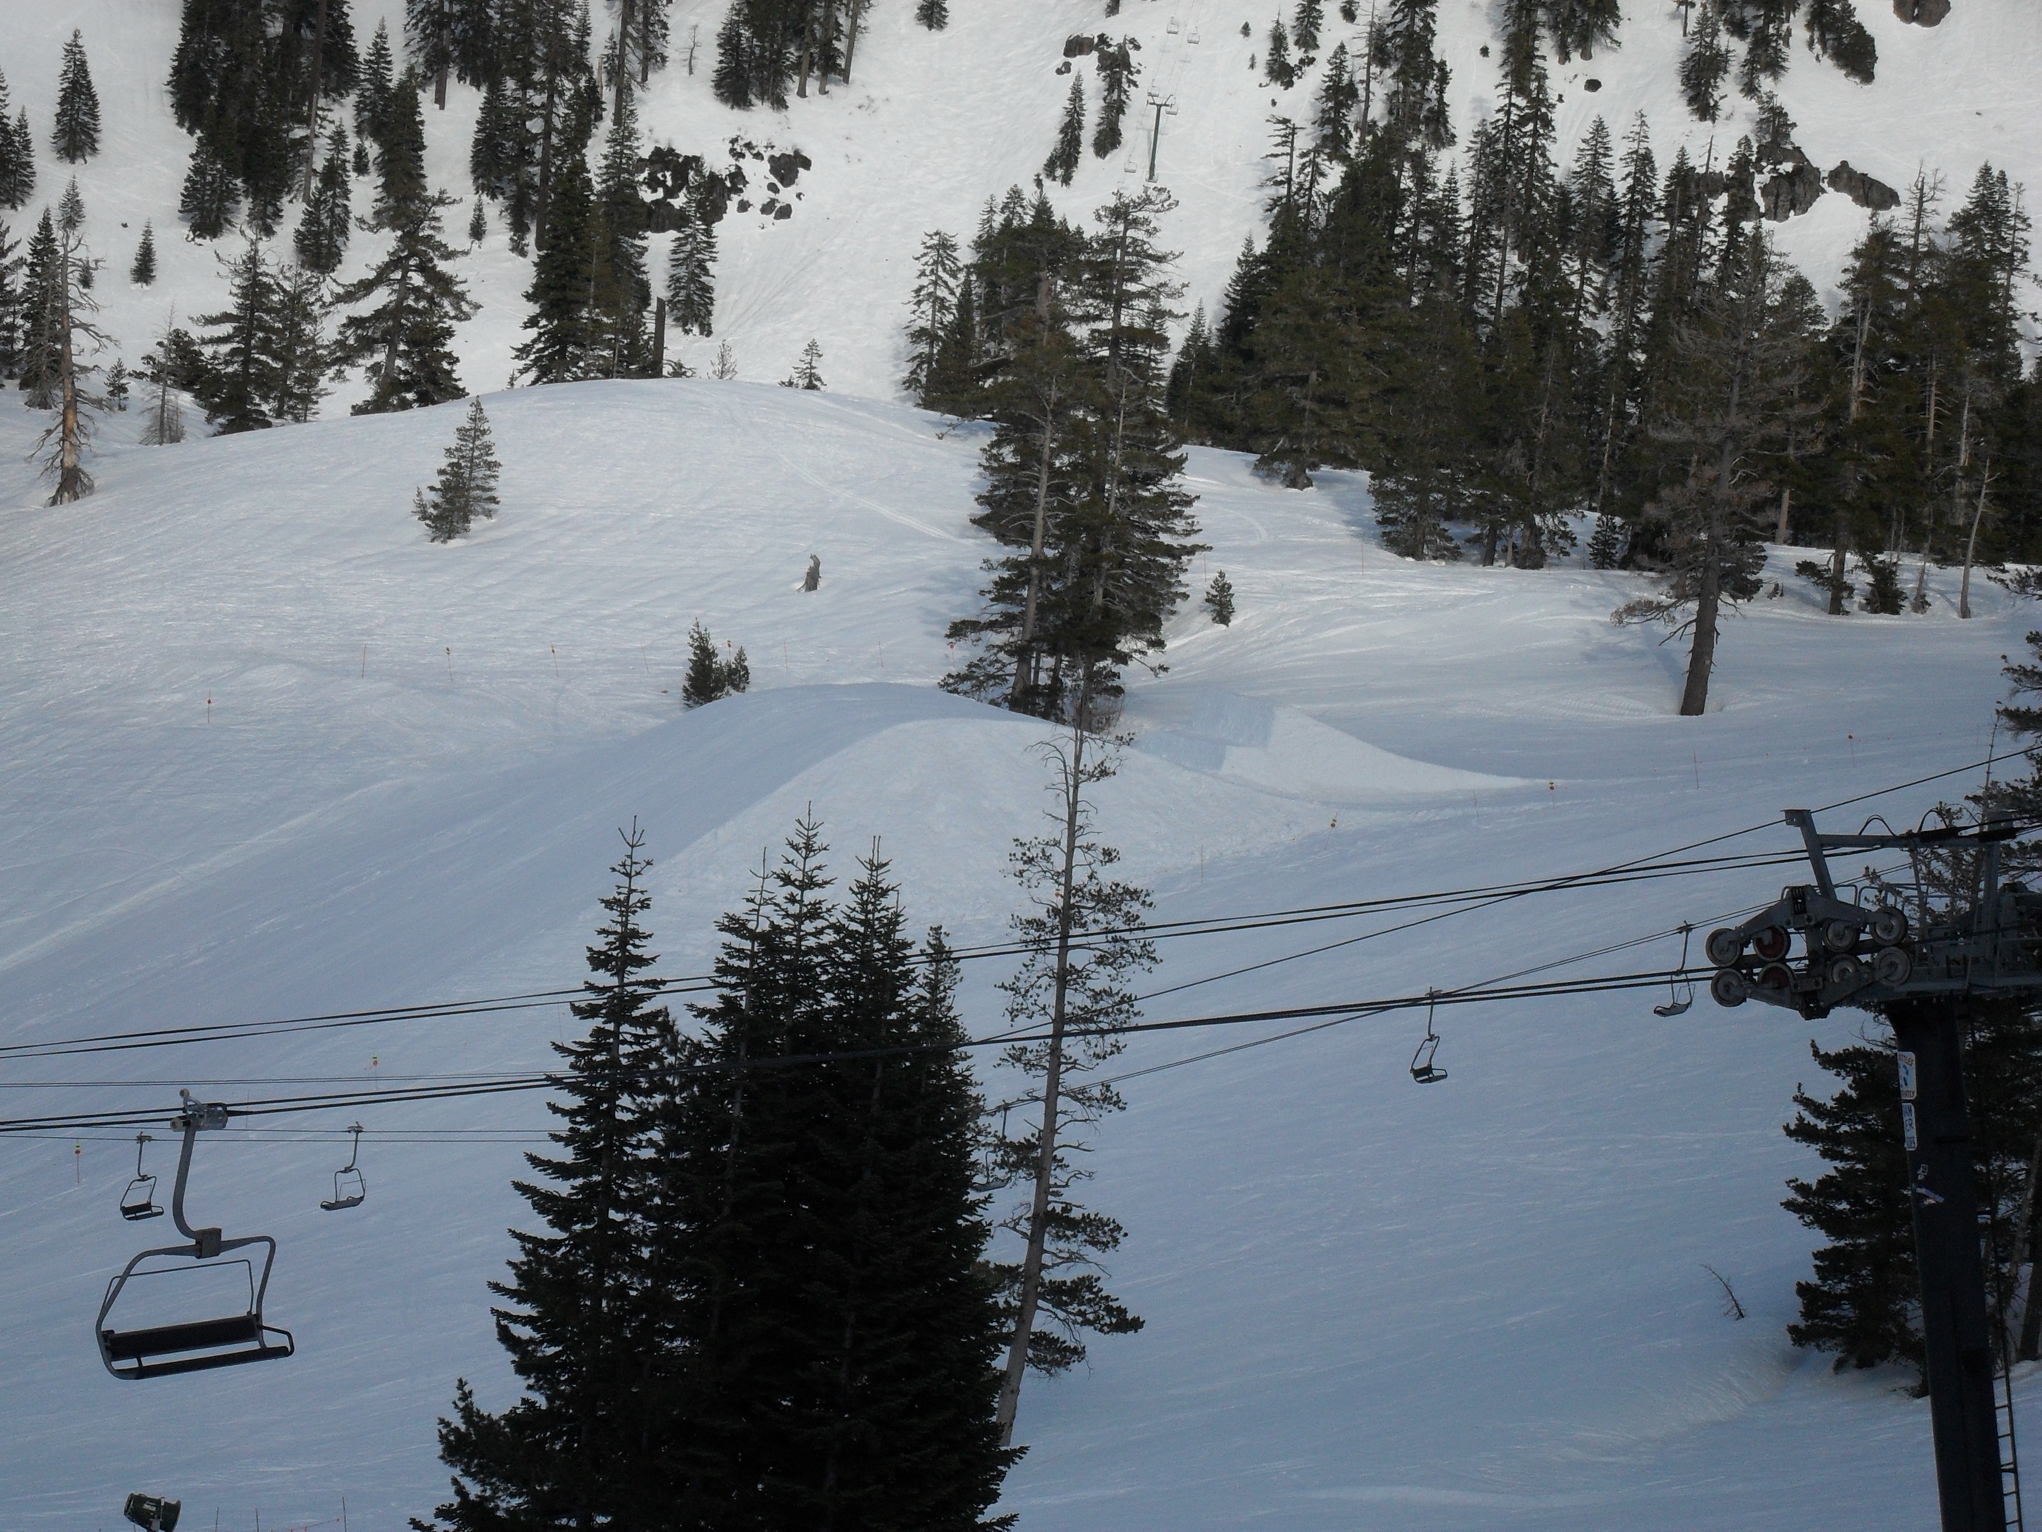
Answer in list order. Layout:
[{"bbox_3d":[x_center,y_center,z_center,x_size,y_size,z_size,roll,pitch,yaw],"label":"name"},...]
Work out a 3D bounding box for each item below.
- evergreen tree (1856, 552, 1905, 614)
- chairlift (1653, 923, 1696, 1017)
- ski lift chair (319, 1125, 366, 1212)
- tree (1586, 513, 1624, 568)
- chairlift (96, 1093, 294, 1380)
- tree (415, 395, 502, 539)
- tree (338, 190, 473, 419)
[{"bbox_3d":[46.588,-9.922,335.000,2.660,3.370,2.580,4,3,0],"label":"evergreen tree"},{"bbox_3d":[20.359,6.380,193.000,0.700,2.780,2.050,6,3,22],"label":"chairlift"},{"bbox_3d":[-22.875,13.558,209.000,0.700,2.780,2.050,6,3,22],"label":"ski lift chair"},{"bbox_3d":[32.312,-12.464,342.000,2.030,3.000,1.970,4,3,0],"label":"tree"},{"bbox_3d":[-9.645,5.467,72.500,0.750,3.200,2.950,6,4,32],"label":"chairlift"},{"bbox_3d":[-34.581,-18.493,383.000,5.330,8.890,5.170,4,3,0],"label":"tree"},{"bbox_3d":[-43.344,-33.083,440.000,10.190,15.980,9.890,4,3,0],"label":"tree"}]

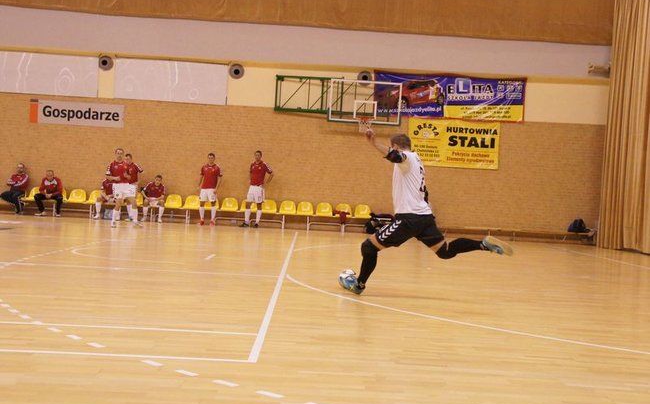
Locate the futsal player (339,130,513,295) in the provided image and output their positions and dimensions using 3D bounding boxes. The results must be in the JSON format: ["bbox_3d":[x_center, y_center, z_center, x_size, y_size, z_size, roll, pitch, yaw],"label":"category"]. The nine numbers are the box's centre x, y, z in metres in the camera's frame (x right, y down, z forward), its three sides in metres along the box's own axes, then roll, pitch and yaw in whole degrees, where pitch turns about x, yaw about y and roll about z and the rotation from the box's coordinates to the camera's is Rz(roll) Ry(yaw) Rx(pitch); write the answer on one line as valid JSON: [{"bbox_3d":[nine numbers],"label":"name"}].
[{"bbox_3d":[1.030,0.138,8.120,1.620,1.630,0.780,3,1,18],"label":"futsal player"}]

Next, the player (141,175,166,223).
[{"bbox_3d":[-4.150,-0.068,19.644,0.540,1.140,0.780,3,1,-1],"label":"player"}]

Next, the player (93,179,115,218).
[{"bbox_3d":[-5.413,-0.149,20.200,0.620,1.150,0.720,3,1,-6],"label":"player"}]

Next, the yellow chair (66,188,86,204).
[{"bbox_3d":[-6.072,-0.139,19.835,0.430,0.360,0.430,3,1,-1],"label":"yellow chair"}]

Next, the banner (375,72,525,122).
[{"bbox_3d":[3.219,-2.689,20.850,3.850,1.150,0.050,3,1,-1],"label":"banner"}]

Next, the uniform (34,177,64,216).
[{"bbox_3d":[-6.856,-0.132,20.200,0.650,1.000,0.720,3,1,-7],"label":"uniform"}]

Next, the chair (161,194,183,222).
[{"bbox_3d":[-3.722,0.140,19.874,0.440,0.600,0.450,3,1,-1],"label":"chair"}]

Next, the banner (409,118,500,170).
[{"bbox_3d":[3.218,-1.440,20.295,2.300,1.160,0.050,3,1,-1],"label":"banner"}]

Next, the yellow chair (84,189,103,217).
[{"bbox_3d":[-5.766,0.050,20.350,0.450,0.740,0.480,3,1,-1],"label":"yellow chair"}]

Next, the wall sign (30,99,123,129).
[{"bbox_3d":[-6.335,-2.250,20.750,2.380,0.610,0.050,3,1,-1],"label":"wall sign"}]

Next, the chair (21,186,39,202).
[{"bbox_3d":[-7.105,-0.171,19.819,0.430,0.360,0.430,3,1,-1],"label":"chair"}]

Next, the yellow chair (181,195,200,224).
[{"bbox_3d":[-3.365,0.188,20.350,0.460,0.740,0.480,3,1,-1],"label":"yellow chair"}]

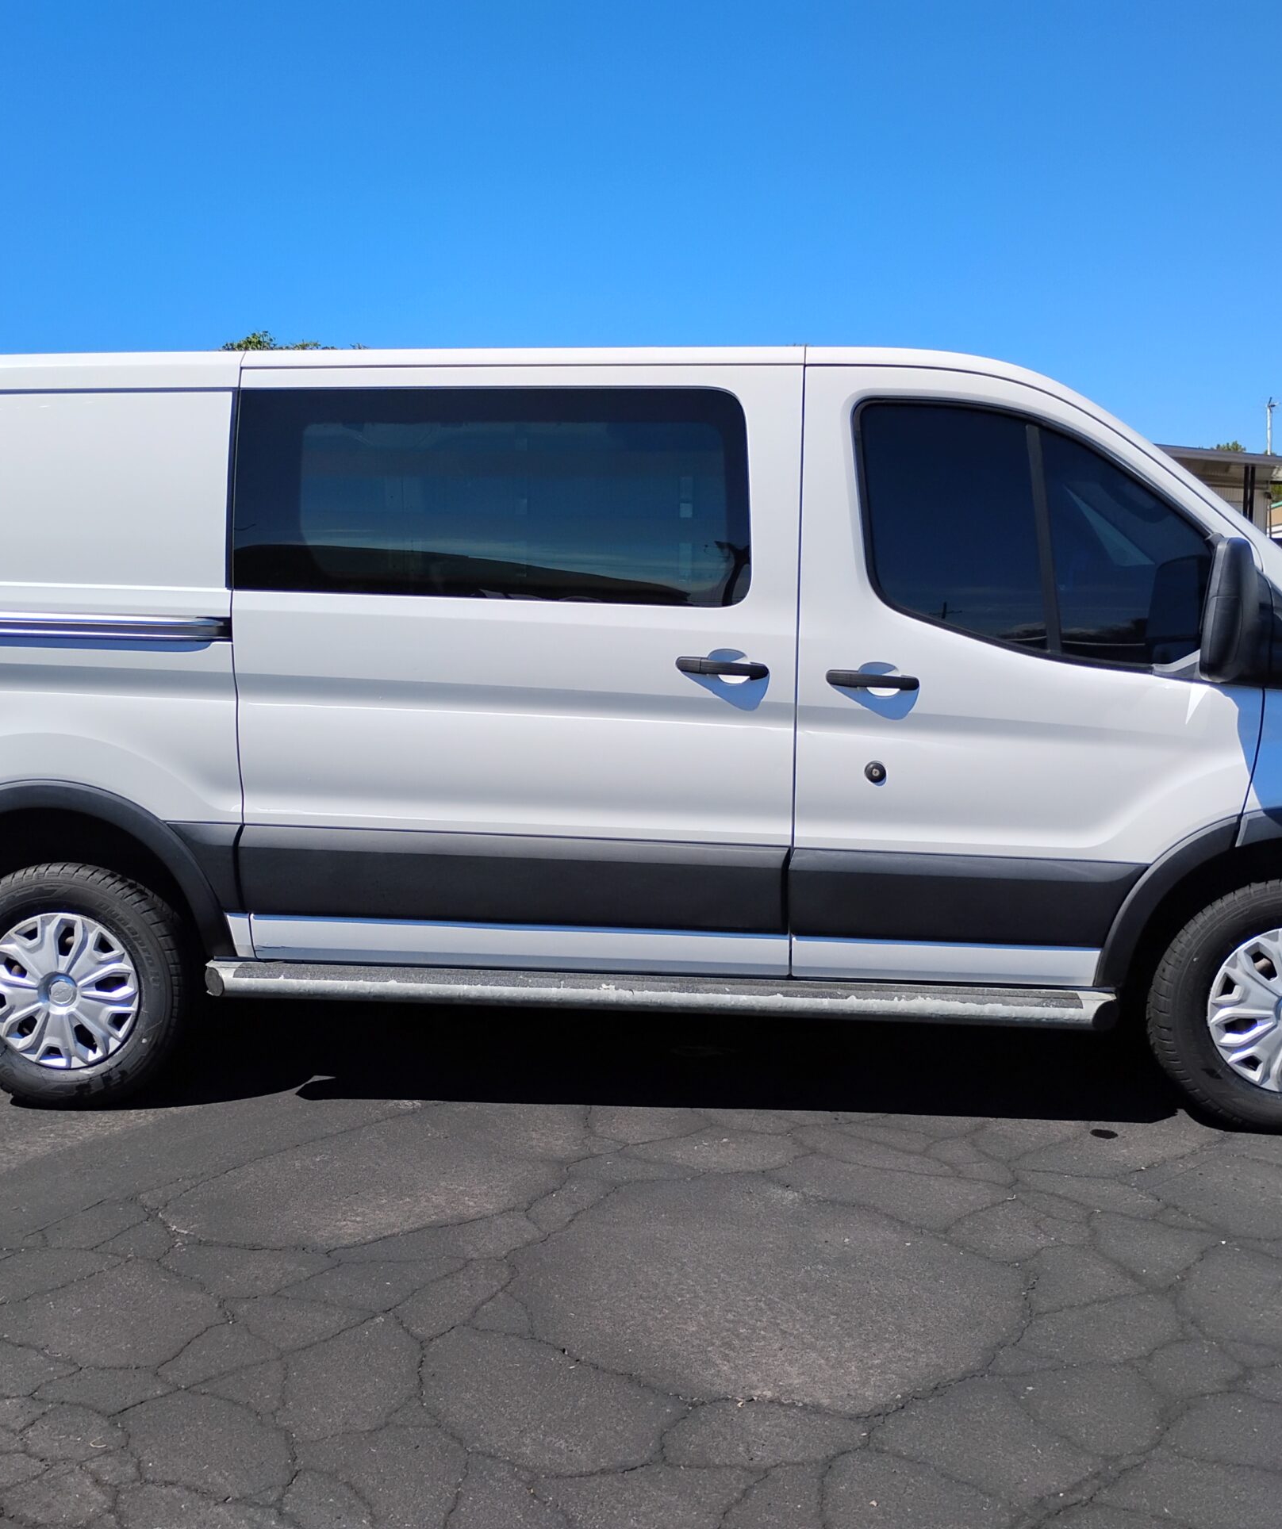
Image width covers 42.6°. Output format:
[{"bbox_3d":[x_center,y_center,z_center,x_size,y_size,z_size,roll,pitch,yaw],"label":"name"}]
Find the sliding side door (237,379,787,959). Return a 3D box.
[{"bbox_3d":[-0.328,-0.250,4.342,1.484,1.585,0.215,1,8,5],"label":"sliding side door"}]

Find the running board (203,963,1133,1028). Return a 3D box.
[{"bbox_3d":[0.026,0.604,4.331,2.385,0.081,0.180,1,8,5],"label":"running board"}]

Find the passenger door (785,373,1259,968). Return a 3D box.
[{"bbox_3d":[0.986,-0.219,4.235,1.159,1.578,0.215,1,8,5],"label":"passenger door"}]

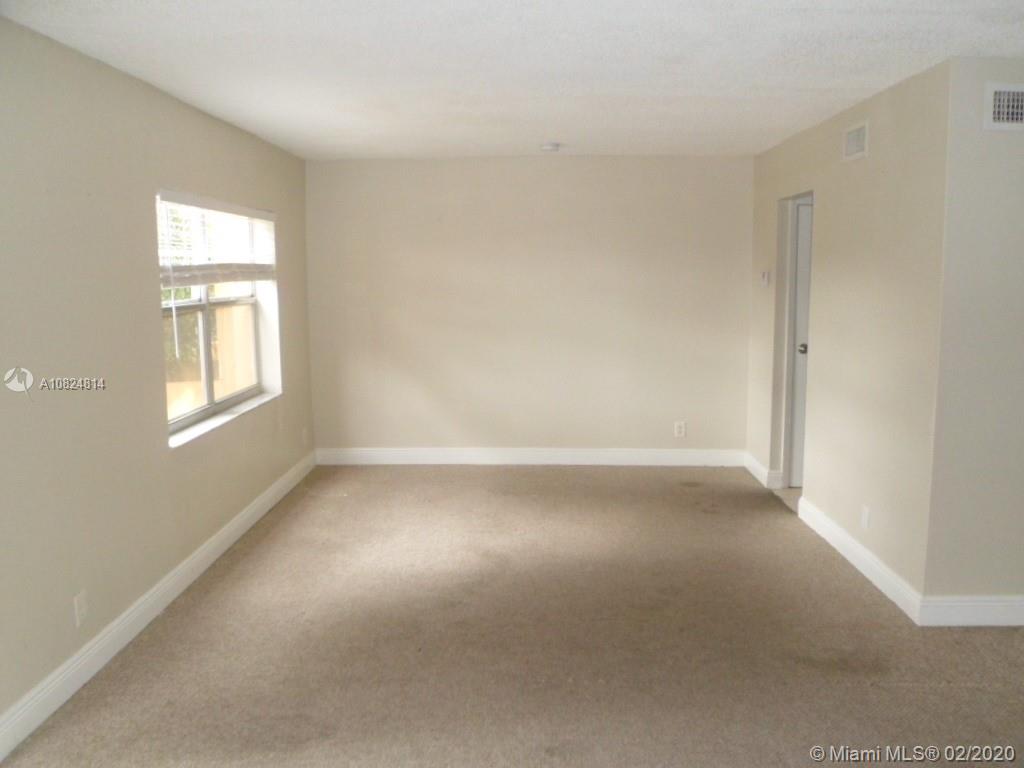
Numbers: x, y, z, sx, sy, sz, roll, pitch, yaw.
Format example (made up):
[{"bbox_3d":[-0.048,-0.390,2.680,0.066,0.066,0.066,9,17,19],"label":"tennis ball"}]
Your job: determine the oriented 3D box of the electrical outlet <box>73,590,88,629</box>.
[{"bbox_3d":[-1.660,0.867,3.084,0.010,0.118,0.073,0,8,1],"label":"electrical outlet"}]

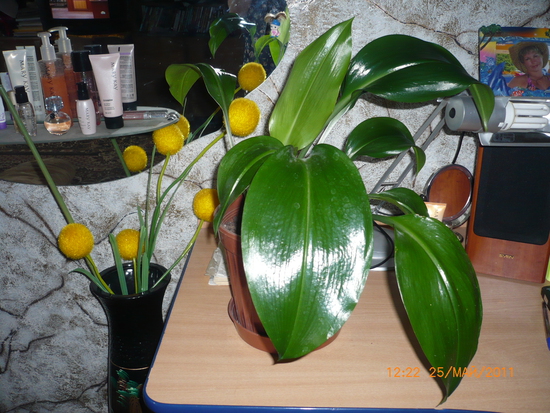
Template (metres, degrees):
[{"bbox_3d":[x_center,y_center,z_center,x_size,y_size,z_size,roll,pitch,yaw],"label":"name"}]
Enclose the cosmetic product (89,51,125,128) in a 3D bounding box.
[{"bbox_3d":[-0.334,-0.231,1.122,0.061,0.147,0.040,-3,25,-3],"label":"cosmetic product"}]

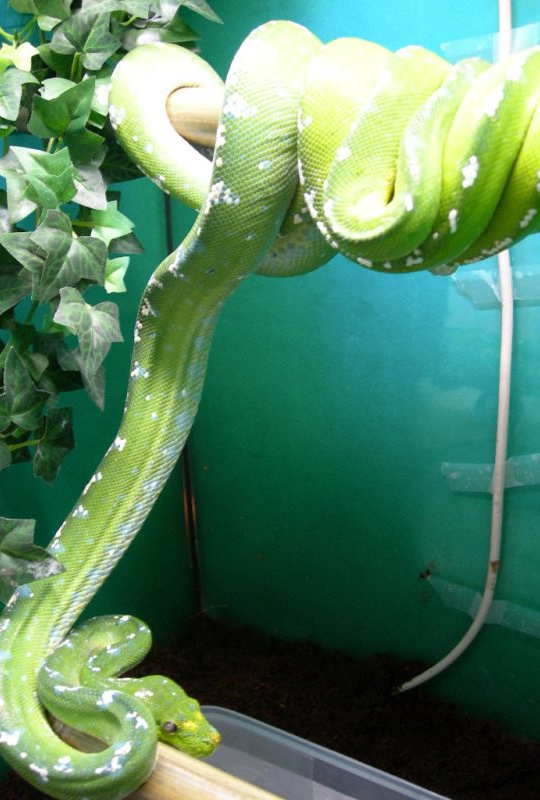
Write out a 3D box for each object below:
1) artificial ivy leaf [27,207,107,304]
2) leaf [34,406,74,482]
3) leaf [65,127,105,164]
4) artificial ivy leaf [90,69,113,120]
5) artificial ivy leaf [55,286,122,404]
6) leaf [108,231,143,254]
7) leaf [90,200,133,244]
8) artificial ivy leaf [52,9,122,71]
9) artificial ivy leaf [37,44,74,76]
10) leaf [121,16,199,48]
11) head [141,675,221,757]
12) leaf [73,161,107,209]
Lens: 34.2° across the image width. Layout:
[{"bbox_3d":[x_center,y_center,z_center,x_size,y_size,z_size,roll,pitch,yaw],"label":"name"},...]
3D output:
[{"bbox_3d":[-0.122,-0.088,0.530,0.050,0.054,0.020,0,0,-6],"label":"artificial ivy leaf"},{"bbox_3d":[-0.135,0.028,0.550,0.030,0.048,0.020,0,0,-31],"label":"leaf"},{"bbox_3d":[-0.108,-0.147,0.505,0.027,0.027,0.010,0,0,-20],"label":"leaf"},{"bbox_3d":[-0.098,-0.179,0.515,0.026,0.031,0.010,0,3,-19],"label":"artificial ivy leaf"},{"bbox_3d":[-0.113,-0.033,0.545,0.042,0.073,0.020,0,0,-9],"label":"artificial ivy leaf"},{"bbox_3d":[-0.088,-0.094,0.520,0.026,0.022,0.009,0,-11,-17],"label":"leaf"},{"bbox_3d":[-0.091,-0.102,0.505,0.027,0.025,0.010,0,-5,-23],"label":"leaf"},{"bbox_3d":[-0.107,-0.209,0.510,0.042,0.036,0.020,0,-14,-6],"label":"artificial ivy leaf"},{"bbox_3d":[-0.128,-0.205,0.530,0.027,0.022,0.015,0,-11,0],"label":"artificial ivy leaf"},{"bbox_3d":[-0.066,-0.220,0.525,0.047,0.024,0.021,0,68,0],"label":"leaf"},{"bbox_3d":[-0.048,0.161,0.450,0.049,0.024,0.031,22,31,26],"label":"head"},{"bbox_3d":[-0.112,-0.132,0.535,0.027,0.030,0.015,0,-6,-9],"label":"leaf"}]

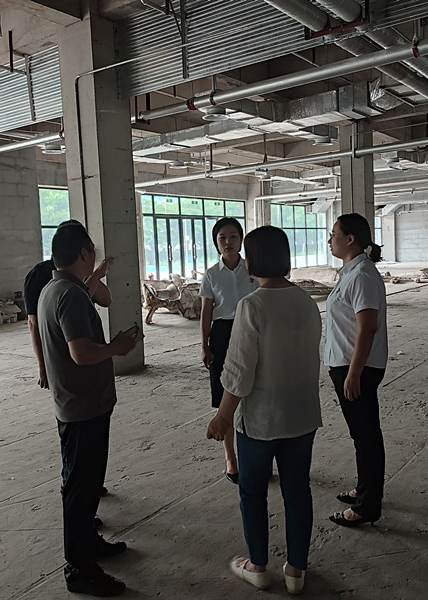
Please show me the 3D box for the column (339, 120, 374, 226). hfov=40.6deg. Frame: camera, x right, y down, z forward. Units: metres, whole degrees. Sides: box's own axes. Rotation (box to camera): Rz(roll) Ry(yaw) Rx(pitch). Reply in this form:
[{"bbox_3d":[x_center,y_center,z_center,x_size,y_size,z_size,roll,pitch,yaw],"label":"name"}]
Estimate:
[{"bbox_3d":[3.392,-2.034,13.743,0.644,4.278,0.574,1,7,36],"label":"column"}]

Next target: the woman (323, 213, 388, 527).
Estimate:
[{"bbox_3d":[0.775,0.366,3.171,0.360,1.665,0.440,-2,5,9],"label":"woman"}]

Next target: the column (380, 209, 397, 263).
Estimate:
[{"bbox_3d":[11.544,-4.447,37.627,0.856,4.000,0.654,1,7,36],"label":"column"}]

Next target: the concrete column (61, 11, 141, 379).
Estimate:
[{"bbox_3d":[-1.387,-1.231,7.311,0.644,4.278,0.574,1,7,36],"label":"concrete column"}]

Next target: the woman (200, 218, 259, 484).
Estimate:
[{"bbox_3d":[0.145,0.328,3.749,0.430,1.690,0.320,-3,5,0],"label":"woman"}]

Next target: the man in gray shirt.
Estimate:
[{"bbox_3d":[-0.576,0.476,2.689,0.460,1.654,0.500,-4,5,-13],"label":"man in gray shirt"}]

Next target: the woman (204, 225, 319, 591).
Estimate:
[{"bbox_3d":[0.201,0.481,2.570,0.520,1.593,0.350,-4,5,-12],"label":"woman"}]

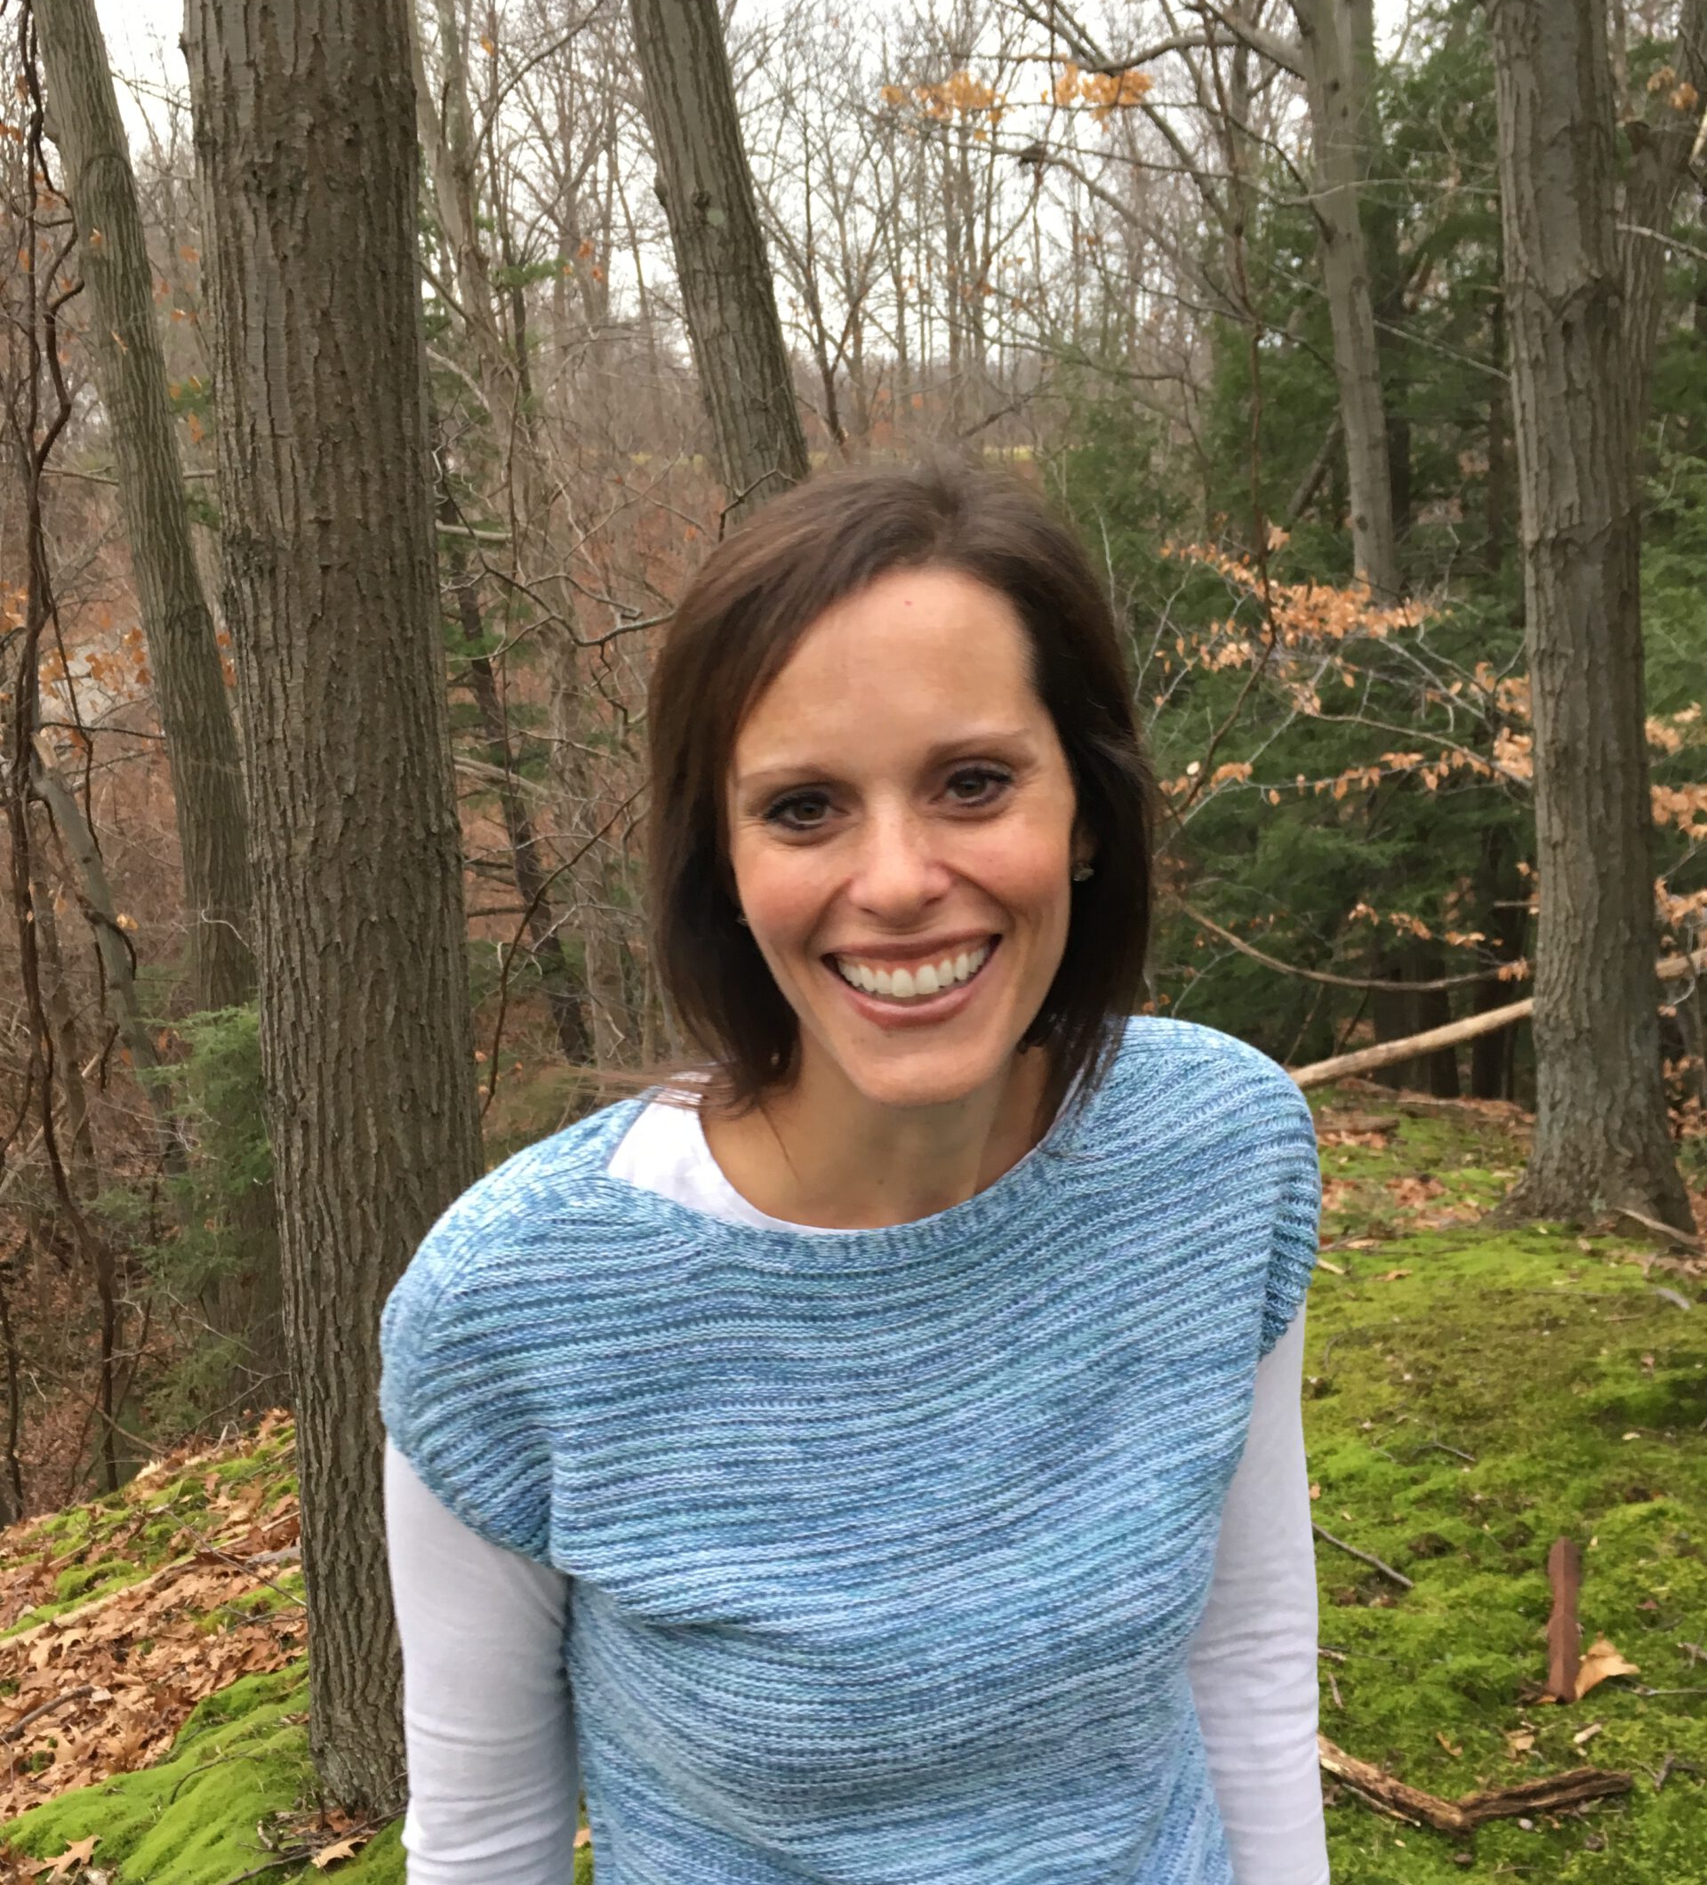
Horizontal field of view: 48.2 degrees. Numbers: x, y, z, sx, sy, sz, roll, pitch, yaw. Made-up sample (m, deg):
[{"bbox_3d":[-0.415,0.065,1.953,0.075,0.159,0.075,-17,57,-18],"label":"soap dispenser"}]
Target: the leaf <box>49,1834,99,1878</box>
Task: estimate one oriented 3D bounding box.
[{"bbox_3d":[-1.134,1.316,2.771,0.050,0.025,0.075,6,13,37],"label":"leaf"}]

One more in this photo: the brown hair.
[{"bbox_3d":[0.021,-0.064,0.840,0.212,0.275,0.200,-5,7,2],"label":"brown hair"}]

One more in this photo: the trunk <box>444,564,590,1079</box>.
[{"bbox_3d":[-1.923,-0.774,11.000,0.150,2.961,0.150,-14,0,0],"label":"trunk"}]

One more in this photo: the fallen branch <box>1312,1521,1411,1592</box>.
[{"bbox_3d":[0.823,0.991,3.141,0.020,0.020,0.290,-6,11,-24],"label":"fallen branch"}]

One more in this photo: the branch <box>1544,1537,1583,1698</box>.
[{"bbox_3d":[1.084,1.014,2.903,0.050,0.035,0.430,3,11,20],"label":"branch"}]

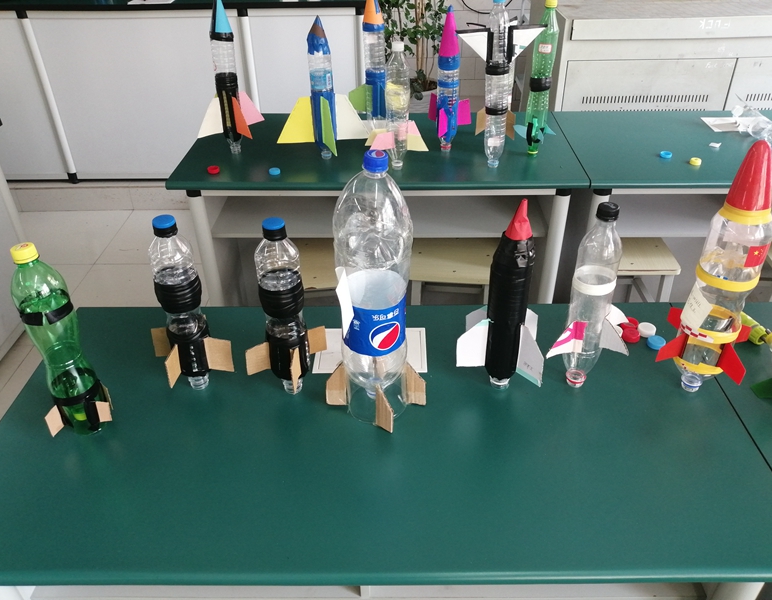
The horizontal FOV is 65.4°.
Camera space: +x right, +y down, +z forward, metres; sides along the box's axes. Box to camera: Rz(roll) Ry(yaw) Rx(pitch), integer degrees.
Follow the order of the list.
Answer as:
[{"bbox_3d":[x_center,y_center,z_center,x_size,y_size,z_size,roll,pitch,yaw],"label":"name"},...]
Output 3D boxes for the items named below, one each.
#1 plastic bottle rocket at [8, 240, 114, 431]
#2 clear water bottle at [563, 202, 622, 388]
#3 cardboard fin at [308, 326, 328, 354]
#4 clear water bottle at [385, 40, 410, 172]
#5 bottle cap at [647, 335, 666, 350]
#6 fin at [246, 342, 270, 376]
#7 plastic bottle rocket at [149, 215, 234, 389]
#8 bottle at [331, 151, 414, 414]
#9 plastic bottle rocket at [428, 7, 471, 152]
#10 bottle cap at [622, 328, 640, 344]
[{"bbox_3d":[-0.487,0.067,0.897,0.100,0.332,0.095,-13,37,-20],"label":"plastic bottle rocket"},{"bbox_3d":[0.298,0.007,0.873,0.065,0.308,0.065,-1,34,1],"label":"clear water bottle"},{"bbox_3d":[-0.116,0.068,1.016,0.040,0.054,0.005,-14,38,-18],"label":"cardboard fin"},{"bbox_3d":[0.033,-0.510,1.601,0.066,0.327,0.066,0,34,0],"label":"clear water bottle"},{"bbox_3d":[0.508,0.080,1.127,0.033,0.014,0.033,0,36,1],"label":"bottle cap"},{"bbox_3d":[-0.186,0.086,0.877,0.038,0.047,0.005,-18,38,-24],"label":"fin"},{"bbox_3d":[-0.326,0.016,0.967,0.140,0.327,0.140,11,36,12],"label":"plastic bottle rocket"},{"bbox_3d":[-0.015,0.003,0.871,0.110,0.454,0.110,1,36,-1],"label":"bottle"},{"bbox_3d":[0.176,-0.611,1.693,0.120,0.392,0.120,8,35,12],"label":"plastic bottle rocket"},{"bbox_3d":[0.467,0.069,1.143,0.033,0.014,0.033,0,36,1],"label":"bottle cap"}]

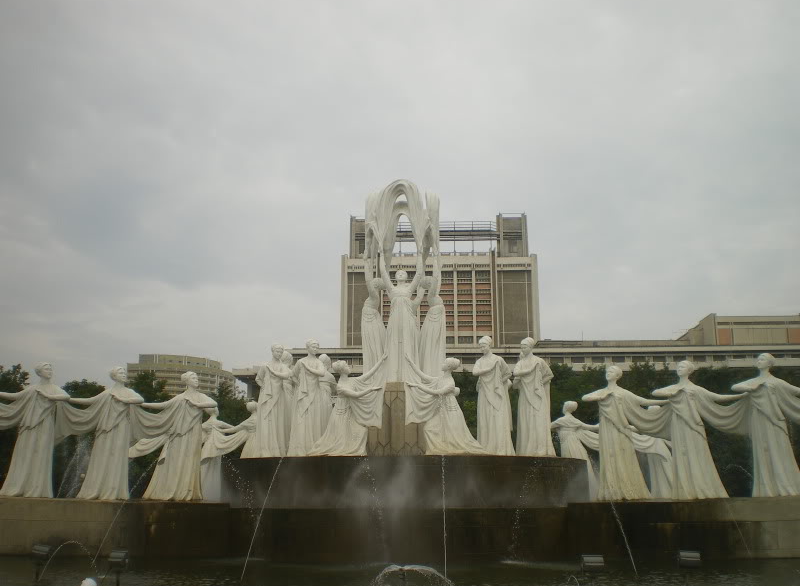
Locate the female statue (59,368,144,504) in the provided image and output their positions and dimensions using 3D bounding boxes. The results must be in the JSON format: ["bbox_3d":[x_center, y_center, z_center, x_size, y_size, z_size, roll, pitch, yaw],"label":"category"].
[{"bbox_3d":[-7.236,3.372,20.168,1.800,3.200,1.050,7,-15,-27],"label":"female statue"}]

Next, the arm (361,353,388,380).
[{"bbox_3d":[-0.702,2.069,23.085,0.758,0.713,0.450,0,-14,0],"label":"arm"}]

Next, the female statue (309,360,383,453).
[{"bbox_3d":[-1.418,3.224,22.488,1.909,2.388,1.200,1,-14,-5],"label":"female statue"}]

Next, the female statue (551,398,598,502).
[{"bbox_3d":[5.988,5.183,27.755,1.800,3.200,1.050,8,-15,-29],"label":"female statue"}]

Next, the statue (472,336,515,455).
[{"bbox_3d":[2.446,2.694,21.769,1.000,3.200,0.900,-6,-15,24],"label":"statue"}]

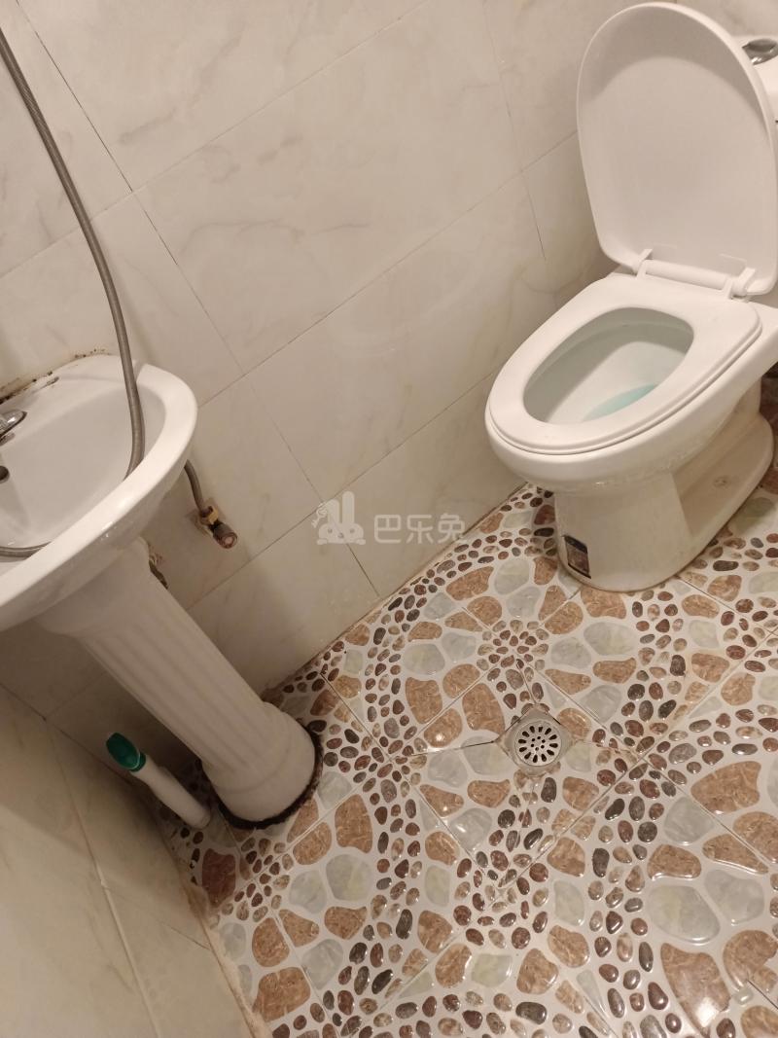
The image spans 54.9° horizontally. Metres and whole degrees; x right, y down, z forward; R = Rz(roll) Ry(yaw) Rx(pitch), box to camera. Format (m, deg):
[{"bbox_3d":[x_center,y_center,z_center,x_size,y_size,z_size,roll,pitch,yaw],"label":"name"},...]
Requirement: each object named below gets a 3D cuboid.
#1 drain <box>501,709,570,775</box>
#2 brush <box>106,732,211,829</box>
[{"bbox_3d":[0.249,0.375,1.253,0.094,0.012,0.094,-39,44,-11],"label":"drain"},{"bbox_3d":[-0.400,0.460,1.310,0.049,0.260,0.049,-39,36,-12],"label":"brush"}]

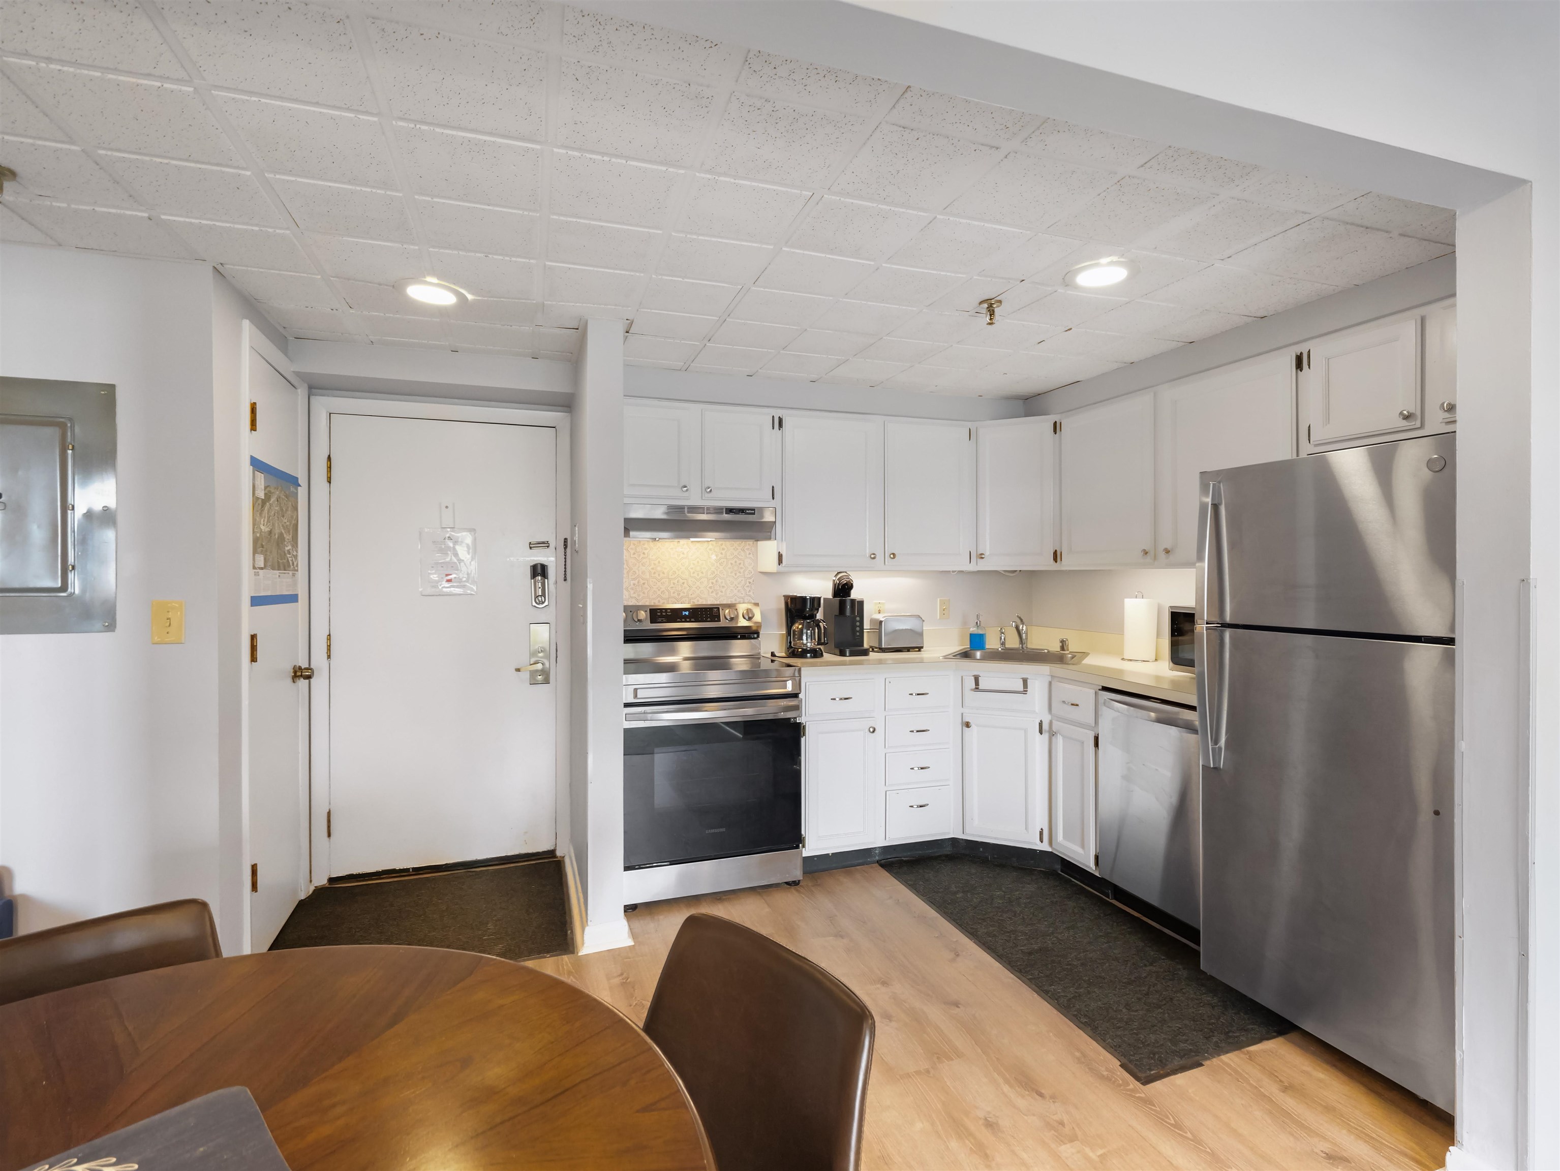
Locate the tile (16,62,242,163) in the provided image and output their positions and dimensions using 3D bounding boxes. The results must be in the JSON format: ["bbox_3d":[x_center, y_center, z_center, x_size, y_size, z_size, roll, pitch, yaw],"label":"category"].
[{"bbox_3d":[-1.256,-0.918,1.411,0.282,0.020,0.285,-1,1,-19],"label":"tile"}]

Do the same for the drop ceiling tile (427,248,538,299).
[{"bbox_3d":[-0.885,-0.939,2.180,0.280,0.020,0.280,0,1,-19],"label":"drop ceiling tile"}]

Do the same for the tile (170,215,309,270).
[{"bbox_3d":[-1.460,-0.936,1.987,0.280,0.020,0.280,0,1,-19],"label":"tile"}]

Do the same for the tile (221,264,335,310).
[{"bbox_3d":[-1.559,-0.952,2.298,0.270,0.018,0.290,0,1,-19],"label":"tile"}]

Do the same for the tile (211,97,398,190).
[{"bbox_3d":[-0.961,-0.917,1.490,0.290,0.020,0.290,-1,2,-19],"label":"tile"}]

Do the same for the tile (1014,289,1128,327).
[{"bbox_3d":[0.975,-0.945,2.485,0.280,0.020,0.280,0,1,-19],"label":"tile"}]

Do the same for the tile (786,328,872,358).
[{"bbox_3d":[0.189,-0.958,2.828,0.290,0.020,0.290,-1,2,-19],"label":"tile"}]

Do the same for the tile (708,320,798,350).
[{"bbox_3d":[-0.103,-0.954,2.720,0.290,0.020,0.290,-1,2,-19],"label":"tile"}]

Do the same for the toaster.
[{"bbox_3d":[0.571,0.224,3.564,0.225,0.185,0.150,0,1,-18],"label":"toaster"}]

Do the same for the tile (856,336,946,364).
[{"bbox_3d":[0.489,-0.965,2.958,0.282,0.020,0.285,-1,1,-19],"label":"tile"}]

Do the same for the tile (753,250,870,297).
[{"bbox_3d":[0.094,-0.945,2.182,0.282,0.020,0.285,-1,1,-19],"label":"tile"}]

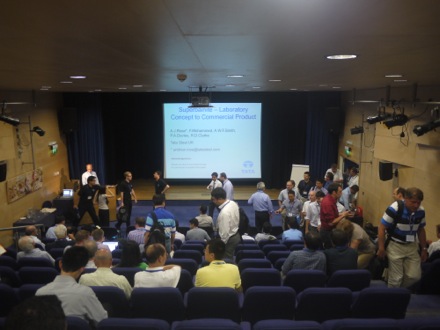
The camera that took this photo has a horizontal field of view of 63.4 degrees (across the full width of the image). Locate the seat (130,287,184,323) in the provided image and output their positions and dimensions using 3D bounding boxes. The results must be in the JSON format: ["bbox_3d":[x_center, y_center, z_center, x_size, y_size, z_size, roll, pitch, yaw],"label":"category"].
[{"bbox_3d":[-0.578,1.522,3.667,0.530,0.880,0.600,0,9,0],"label":"seat"}]

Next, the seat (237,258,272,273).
[{"bbox_3d":[0.499,1.704,5.269,0.500,0.920,0.600,0,10,1],"label":"seat"}]

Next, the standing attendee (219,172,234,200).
[{"bbox_3d":[0.194,1.120,10.662,0.380,1.780,0.500,2,5,30],"label":"standing attendee"}]

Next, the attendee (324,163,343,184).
[{"bbox_3d":[3.674,0.841,11.521,0.520,1.740,0.360,-1,10,-6],"label":"attendee"}]

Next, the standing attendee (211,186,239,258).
[{"bbox_3d":[0.094,1.203,5.591,0.450,1.740,0.500,2,10,15],"label":"standing attendee"}]

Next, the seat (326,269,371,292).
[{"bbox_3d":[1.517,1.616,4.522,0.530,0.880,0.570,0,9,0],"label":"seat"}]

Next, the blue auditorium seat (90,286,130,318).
[{"bbox_3d":[-1.080,1.519,3.667,0.530,0.880,0.600,0,9,0],"label":"blue auditorium seat"}]

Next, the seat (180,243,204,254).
[{"bbox_3d":[-0.518,1.887,7.143,0.520,0.830,0.500,0,10,0],"label":"seat"}]

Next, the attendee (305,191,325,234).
[{"bbox_3d":[1.872,1.356,7.089,0.500,1.720,0.400,-8,12,-40],"label":"attendee"}]

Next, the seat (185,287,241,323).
[{"bbox_3d":[-0.060,1.540,3.791,0.520,0.830,0.580,0,10,0],"label":"seat"}]

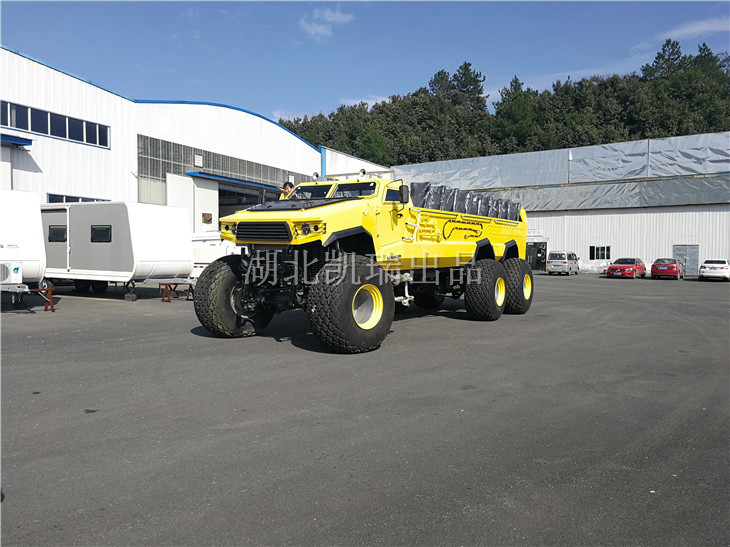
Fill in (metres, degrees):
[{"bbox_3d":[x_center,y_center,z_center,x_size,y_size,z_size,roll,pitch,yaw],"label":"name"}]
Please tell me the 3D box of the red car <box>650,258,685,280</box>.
[{"bbox_3d":[22.494,-0.363,42.200,1.780,1.470,4.550,2,3,35],"label":"red car"}]

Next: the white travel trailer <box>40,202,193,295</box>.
[{"bbox_3d":[-9.254,-0.751,19.544,8.200,2.900,2.350,1,3,28],"label":"white travel trailer"}]

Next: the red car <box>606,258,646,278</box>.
[{"bbox_3d":[19.523,-0.401,42.300,1.800,1.460,4.400,2,3,35],"label":"red car"}]

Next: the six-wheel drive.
[{"bbox_3d":[0.907,-0.429,13.574,3.338,3.250,9.618,1,2,36],"label":"six-wheel drive"}]

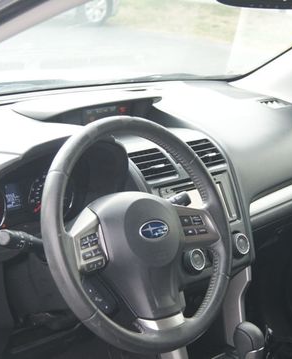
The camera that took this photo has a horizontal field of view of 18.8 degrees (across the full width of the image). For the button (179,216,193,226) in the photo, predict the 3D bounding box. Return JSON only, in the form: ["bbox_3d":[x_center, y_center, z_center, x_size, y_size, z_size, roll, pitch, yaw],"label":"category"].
[{"bbox_3d":[0.065,0.070,1.456,0.022,0.015,0.008,-6,-9,-32],"label":"button"}]

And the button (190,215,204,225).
[{"bbox_3d":[0.085,0.068,1.468,0.022,0.015,0.008,-6,-9,-32],"label":"button"}]

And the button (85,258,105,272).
[{"bbox_3d":[-0.077,0.127,1.308,0.009,0.013,0.039,-20,-5,37],"label":"button"}]

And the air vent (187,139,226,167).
[{"bbox_3d":[0.117,-0.050,1.874,0.088,0.070,0.025,-13,-24,-43],"label":"air vent"}]

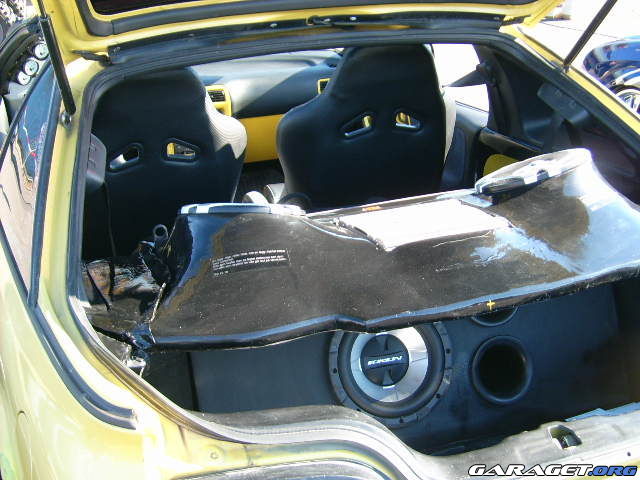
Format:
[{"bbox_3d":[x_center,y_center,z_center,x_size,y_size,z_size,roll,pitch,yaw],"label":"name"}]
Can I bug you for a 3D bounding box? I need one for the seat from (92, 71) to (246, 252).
[{"bbox_3d":[-0.536,-0.123,3.043,0.560,0.900,0.760,-8,20,-18],"label":"seat"}]

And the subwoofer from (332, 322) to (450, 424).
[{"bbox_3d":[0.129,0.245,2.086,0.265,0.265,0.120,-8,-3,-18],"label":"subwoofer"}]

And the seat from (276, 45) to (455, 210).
[{"bbox_3d":[0.097,-0.232,3.256,0.560,0.900,0.760,-8,20,-18],"label":"seat"}]

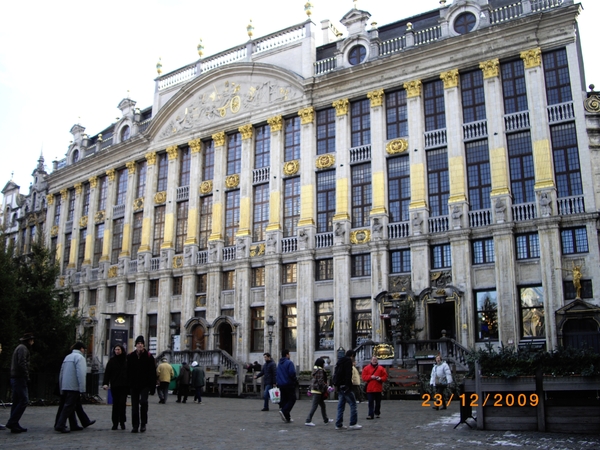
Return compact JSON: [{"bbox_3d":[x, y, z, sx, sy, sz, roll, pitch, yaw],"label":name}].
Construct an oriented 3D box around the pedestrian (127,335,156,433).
[{"bbox_3d":[-3.045,3.077,12.821,0.600,1.820,0.400,4,-14,-13],"label":"pedestrian"}]

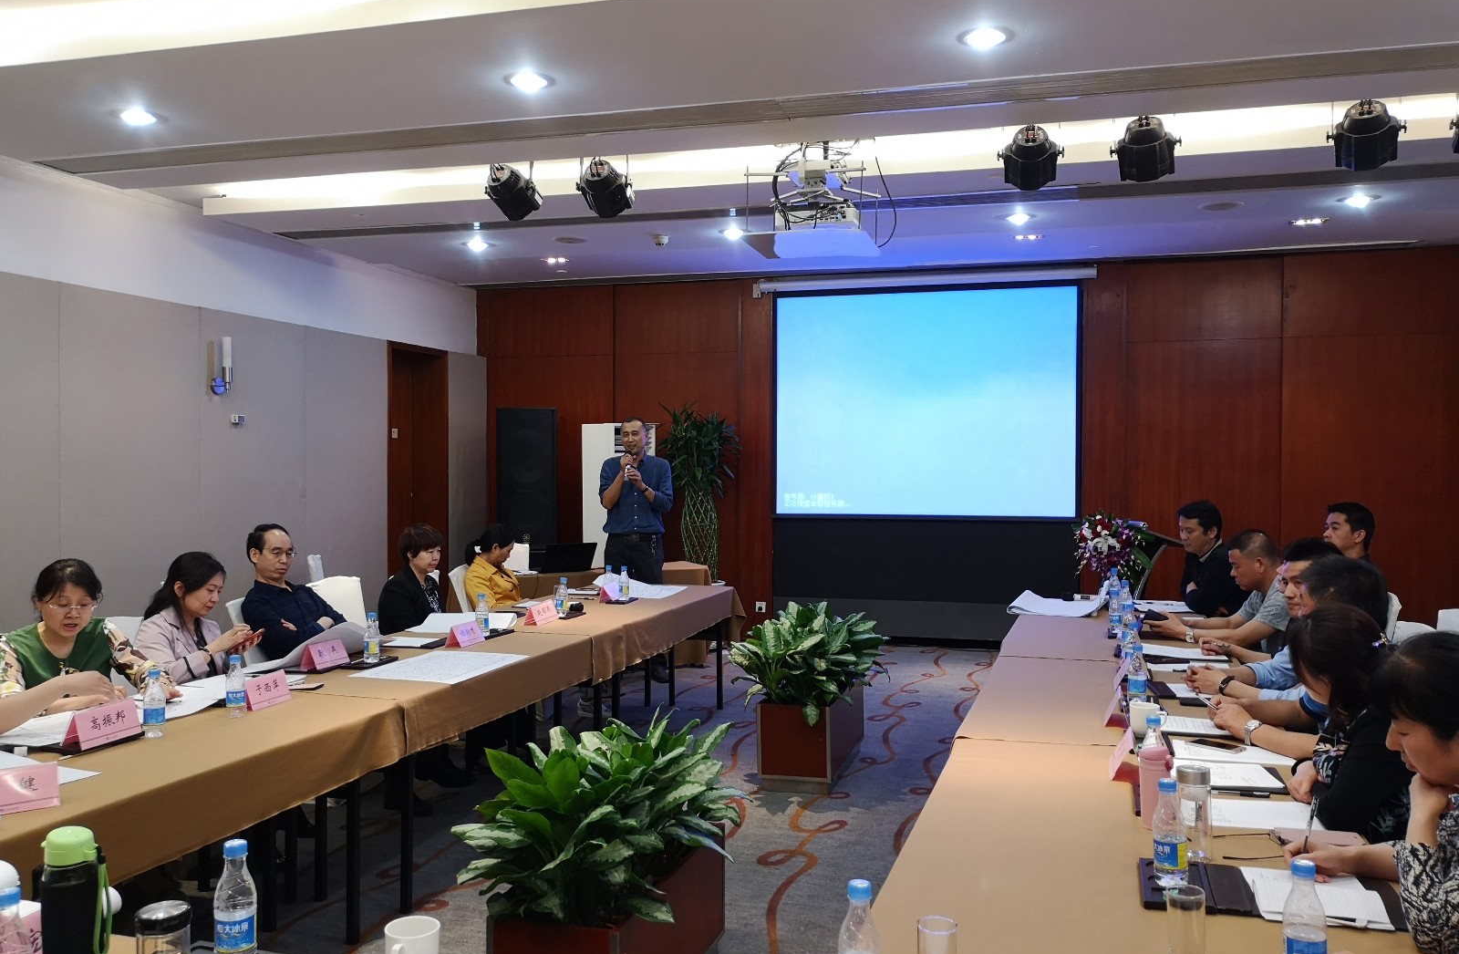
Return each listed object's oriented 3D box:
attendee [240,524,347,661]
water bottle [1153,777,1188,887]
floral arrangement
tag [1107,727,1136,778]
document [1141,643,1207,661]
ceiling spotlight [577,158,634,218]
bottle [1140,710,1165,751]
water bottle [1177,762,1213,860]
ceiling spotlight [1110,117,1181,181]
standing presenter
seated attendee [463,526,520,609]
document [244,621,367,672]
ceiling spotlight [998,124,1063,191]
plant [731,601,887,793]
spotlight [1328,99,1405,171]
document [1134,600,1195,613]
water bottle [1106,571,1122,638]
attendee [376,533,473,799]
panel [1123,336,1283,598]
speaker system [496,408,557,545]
[{"bbox_3d":[-1.780,0.827,4.880,0.780,1.240,0.550,1,1,37],"label":"attendee"},{"bbox_3d":[0.793,0.635,2.043,0.058,0.183,0.058,1,1,18],"label":"water bottle"},{"bbox_3d":[2.419,0.444,7.200,0.500,0.460,0.400,1,1,30],"label":"floral arrangement"},{"bbox_3d":[0.991,0.683,2.802,0.095,0.092,0.195,1,1,18],"label":"tag"},{"bbox_3d":[1.889,0.728,4.748,0.300,0.012,0.230,1,1,17],"label":"document"},{"bbox_3d":[-0.657,-1.530,6.050,0.310,0.270,0.280,0,-28,9],"label":"ceiling spotlight"},{"bbox_3d":[1.042,0.676,2.800,0.062,0.192,0.062,0,1,18],"label":"bottle"},{"bbox_3d":[0.899,0.647,2.191,0.062,0.177,0.062,1,1,18],"label":"water bottle"},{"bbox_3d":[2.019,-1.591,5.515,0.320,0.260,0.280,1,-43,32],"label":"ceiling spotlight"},{"bbox_3d":[-0.624,0.504,7.650,0.520,1.780,0.380,0,1,1],"label":"standing presenter"},{"bbox_3d":[-1.149,0.830,6.052,0.720,1.160,0.480,1,1,24],"label":"seated attendee"},{"bbox_3d":[-1.700,0.673,4.600,0.360,0.130,0.450,0,1,20],"label":"document"},{"bbox_3d":[1.462,-1.551,5.520,0.310,0.270,0.270,0,-40,15],"label":"ceiling spotlight"},{"bbox_3d":[0.404,1.026,5.543,0.590,0.840,1.000,1,1,17],"label":"plant"},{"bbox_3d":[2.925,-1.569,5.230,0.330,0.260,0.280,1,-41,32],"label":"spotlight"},{"bbox_3d":[2.375,0.701,6.200,0.330,0.020,0.300,0,1,18],"label":"document"},{"bbox_3d":[1.800,0.625,5.306,0.062,0.197,0.062,1,1,17],"label":"water bottle"},{"bbox_3d":[-1.450,0.835,5.600,0.720,1.200,0.500,1,1,30],"label":"attendee"},{"bbox_3d":[3.660,0.124,8.840,1.130,2.380,0.040,1,1,17],"label":"panel"},{"bbox_3d":[-1.720,0.019,9.650,0.500,1.180,0.480,0,1,-5],"label":"speaker system"}]

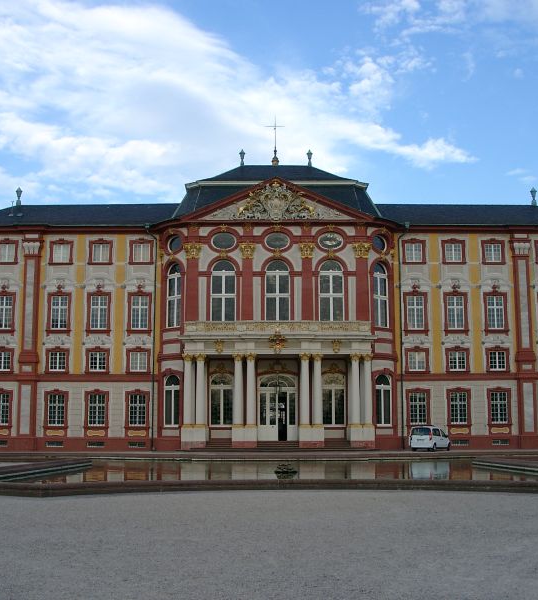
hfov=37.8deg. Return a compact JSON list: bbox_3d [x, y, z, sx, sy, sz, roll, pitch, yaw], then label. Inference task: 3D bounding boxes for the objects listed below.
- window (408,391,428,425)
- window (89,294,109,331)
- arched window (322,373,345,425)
[{"bbox_3d":[11.908,8.616,62.631,1.424,2.629,0.200,0,-8,-1],"label":"window"},{"bbox_3d":[-13.334,0.986,61.725,1.525,2.775,0.250,0,-8,-1],"label":"window"},{"bbox_3d":[4.882,7.491,59.290,1.843,3.937,0.300,0,-7,-1],"label":"arched window"}]

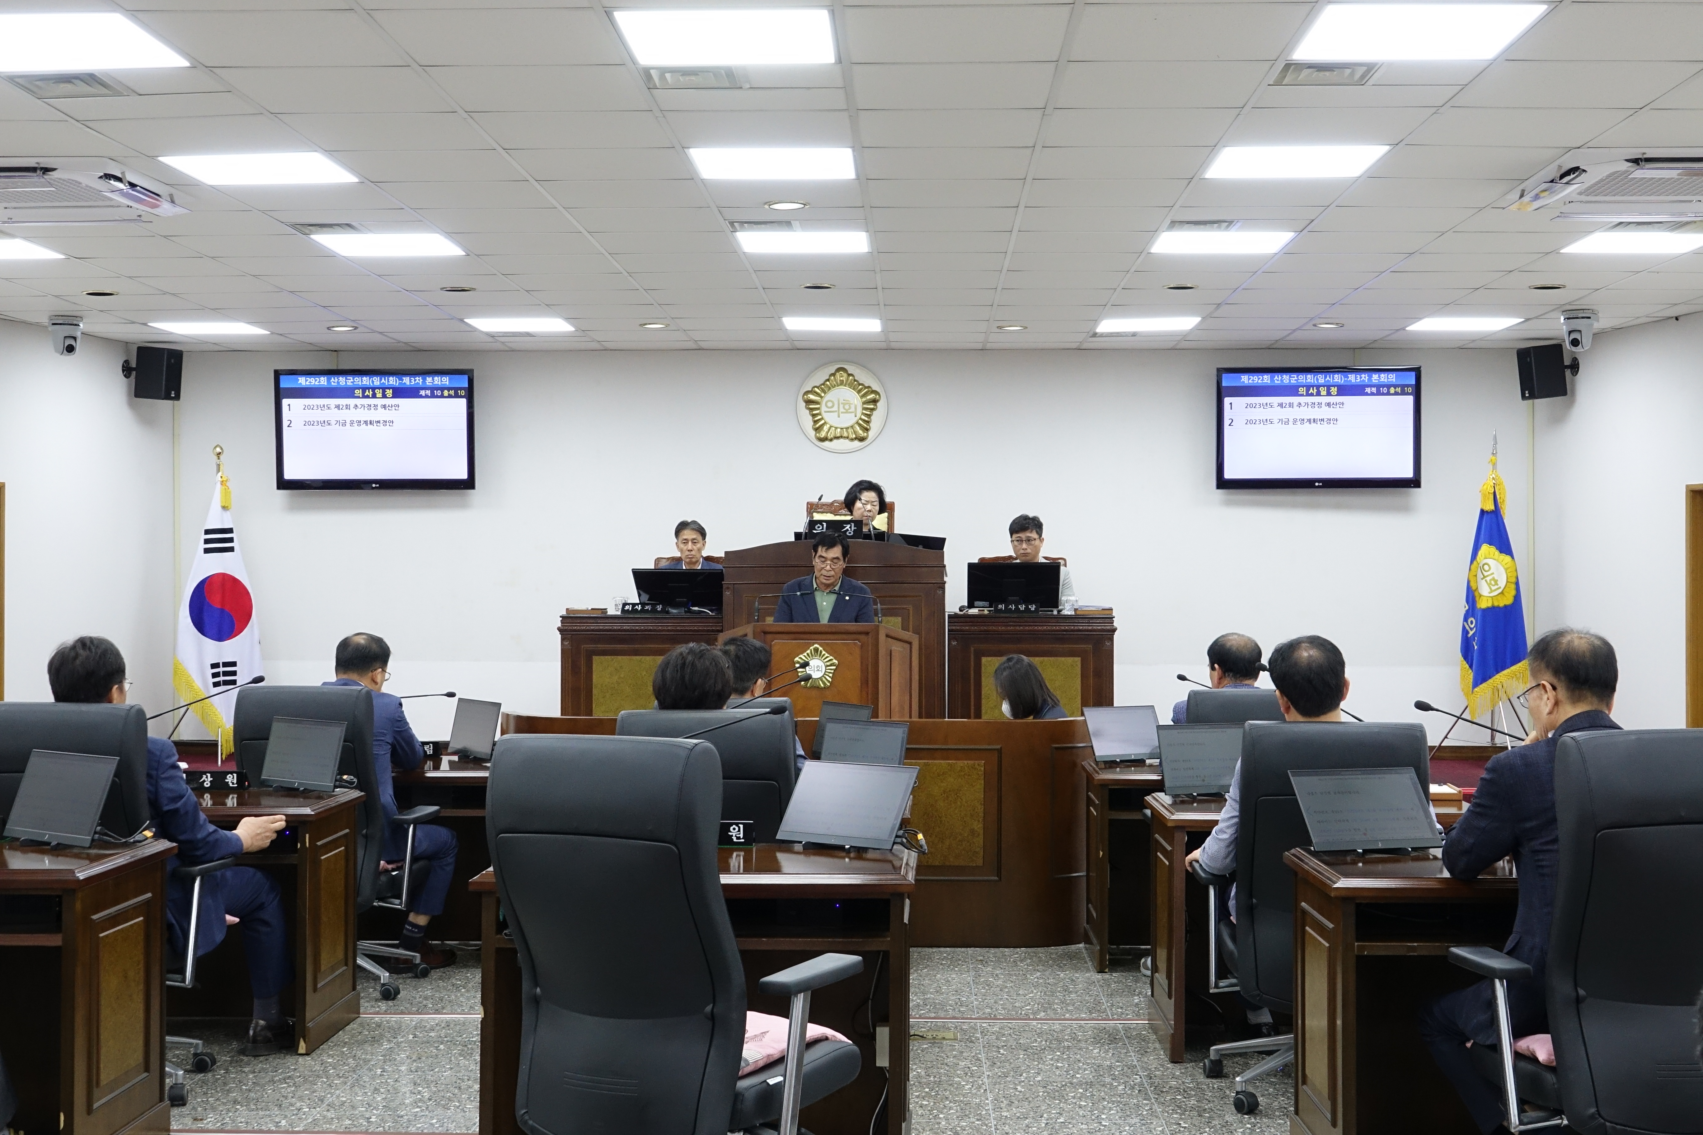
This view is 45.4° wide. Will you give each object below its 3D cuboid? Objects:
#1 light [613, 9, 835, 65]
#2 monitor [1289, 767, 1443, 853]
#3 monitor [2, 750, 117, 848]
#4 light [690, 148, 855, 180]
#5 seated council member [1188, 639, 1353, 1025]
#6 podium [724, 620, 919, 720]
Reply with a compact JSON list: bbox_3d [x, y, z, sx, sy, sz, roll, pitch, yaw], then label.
[{"bbox_3d":[-0.334,-1.469,5.571,0.600,0.050,0.600,0,0,2],"label":"light"},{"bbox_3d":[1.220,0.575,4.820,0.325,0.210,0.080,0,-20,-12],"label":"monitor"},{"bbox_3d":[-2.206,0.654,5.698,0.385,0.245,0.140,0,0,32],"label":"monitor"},{"bbox_3d":[-0.276,-1.467,7.300,0.600,0.050,0.600,0,0,2],"label":"light"},{"bbox_3d":[1.225,0.820,5.840,0.600,1.280,0.920,0,0,-4],"label":"seated council member"},{"bbox_3d":[-0.147,0.884,9.160,0.910,1.240,0.500,0,0,2],"label":"podium"}]

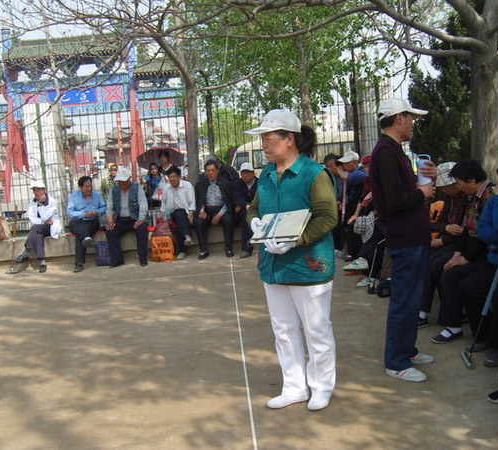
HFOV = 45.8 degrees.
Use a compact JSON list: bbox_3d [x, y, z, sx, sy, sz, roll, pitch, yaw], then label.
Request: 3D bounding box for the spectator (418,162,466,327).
[{"bbox_3d":[1.582,0.129,4.602,0.640,1.240,0.500,-7,8,-25],"label":"spectator"}]

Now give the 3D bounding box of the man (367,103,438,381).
[{"bbox_3d":[0.956,0.069,3.613,0.420,1.680,0.480,-3,7,8],"label":"man"}]

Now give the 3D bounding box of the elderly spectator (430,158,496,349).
[{"bbox_3d":[1.574,0.170,4.194,0.660,1.260,0.500,-6,7,-16],"label":"elderly spectator"}]

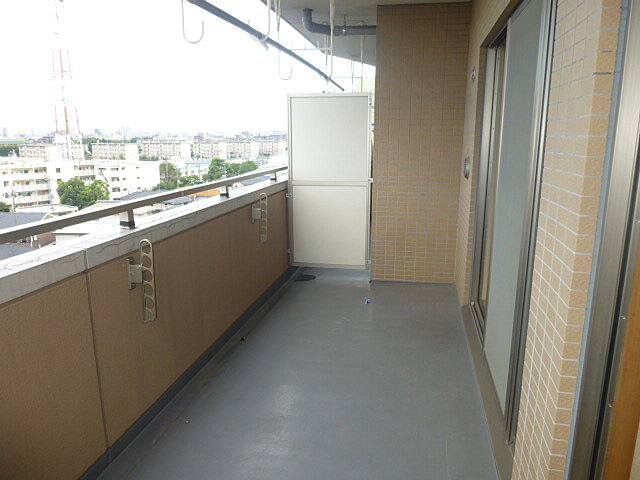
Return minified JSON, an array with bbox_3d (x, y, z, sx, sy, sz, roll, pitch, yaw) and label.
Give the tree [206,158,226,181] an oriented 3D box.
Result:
[{"bbox_3d":[-41.100,-27.073,183.515,8.400,10.300,8.400,-3,13,-13],"label":"tree"}]

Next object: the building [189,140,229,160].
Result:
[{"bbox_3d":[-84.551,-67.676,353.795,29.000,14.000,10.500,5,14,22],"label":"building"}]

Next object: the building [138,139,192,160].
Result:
[{"bbox_3d":[-108.814,-61.254,324.825,38.000,14.000,10.500,5,14,22],"label":"building"}]

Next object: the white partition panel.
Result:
[{"bbox_3d":[0.091,-0.568,4.689,0.817,1.747,0.045,2,13,12],"label":"white partition panel"}]

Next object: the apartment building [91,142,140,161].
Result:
[{"bbox_3d":[-137.779,-57.673,310.992,34.000,14.000,10.500,5,14,22],"label":"apartment building"}]

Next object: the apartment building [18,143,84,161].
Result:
[{"bbox_3d":[-149.782,-45.034,256.003,34.000,14.000,13.000,5,14,23],"label":"apartment building"}]

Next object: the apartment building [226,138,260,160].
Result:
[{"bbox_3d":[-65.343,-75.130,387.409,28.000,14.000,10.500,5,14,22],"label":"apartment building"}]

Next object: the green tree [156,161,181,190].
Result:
[{"bbox_3d":[-49.057,-19.725,148.890,8.800,11.000,8.800,-5,13,-18],"label":"green tree"}]

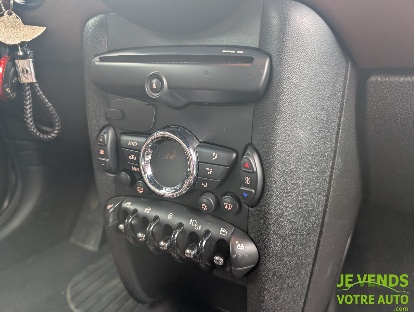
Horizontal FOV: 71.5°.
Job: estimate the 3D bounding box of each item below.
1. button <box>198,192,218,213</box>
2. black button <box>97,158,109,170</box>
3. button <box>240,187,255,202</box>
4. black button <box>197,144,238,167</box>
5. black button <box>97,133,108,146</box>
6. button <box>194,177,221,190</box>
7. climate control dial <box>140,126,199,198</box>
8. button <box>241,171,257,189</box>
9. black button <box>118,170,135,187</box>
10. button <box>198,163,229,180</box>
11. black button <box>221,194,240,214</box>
[{"bbox_3d":[0.001,0.040,0.248,0.015,0.015,0.009,9,19,25],"label":"button"},{"bbox_3d":[-0.107,0.008,0.305,0.013,0.013,0.007,8,17,26],"label":"black button"},{"bbox_3d":[0.032,0.030,0.228,0.009,0.010,0.005,9,19,25],"label":"button"},{"bbox_3d":[0.009,0.002,0.242,0.036,0.016,0.009,8,17,26],"label":"black button"},{"bbox_3d":[-0.104,-0.017,0.286,0.010,0.012,0.005,9,19,25],"label":"black button"},{"bbox_3d":[0.000,0.023,0.244,0.022,0.007,0.005,9,19,25],"label":"button"},{"bbox_3d":[-0.032,0.007,0.260,0.061,0.061,0.019,8,17,26],"label":"climate control dial"},{"bbox_3d":[0.035,0.022,0.234,0.013,0.013,0.007,8,17,26],"label":"button"},{"bbox_3d":[-0.081,0.023,0.294,0.017,0.017,0.009,8,17,26],"label":"black button"},{"bbox_3d":[0.007,0.016,0.247,0.029,0.013,0.008,8,17,26],"label":"button"},{"bbox_3d":[0.021,0.043,0.245,0.017,0.017,0.009,8,17,26],"label":"black button"}]

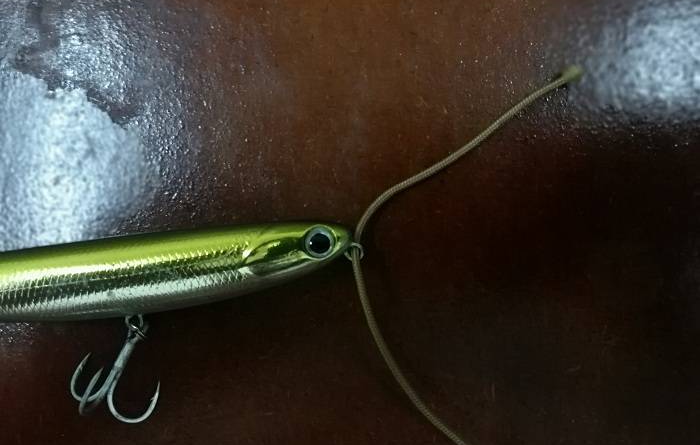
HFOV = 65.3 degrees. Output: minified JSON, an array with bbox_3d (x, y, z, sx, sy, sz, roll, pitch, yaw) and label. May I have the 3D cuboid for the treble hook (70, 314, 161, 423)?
[{"bbox_3d":[-0.048,0.029,0.112,0.019,0.017,0.020,22,75,1],"label":"treble hook"}]

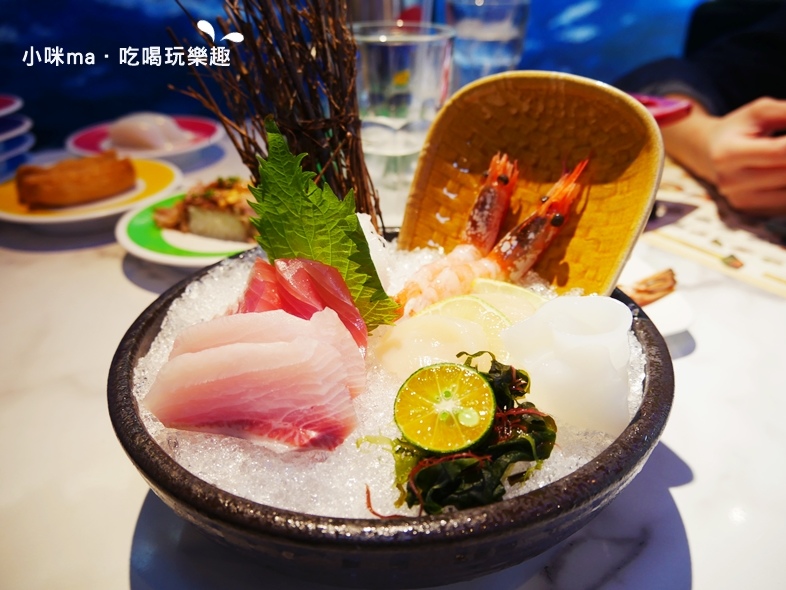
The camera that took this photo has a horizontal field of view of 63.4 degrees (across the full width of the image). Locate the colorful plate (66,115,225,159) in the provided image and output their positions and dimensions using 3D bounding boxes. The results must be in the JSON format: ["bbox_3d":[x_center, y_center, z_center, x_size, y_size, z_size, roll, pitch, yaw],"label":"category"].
[{"bbox_3d":[-0.242,-0.148,0.637,0.150,0.024,0.150,0,30,0],"label":"colorful plate"}]

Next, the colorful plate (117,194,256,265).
[{"bbox_3d":[-0.118,-0.044,0.459,0.150,0.024,0.150,0,30,0],"label":"colorful plate"}]

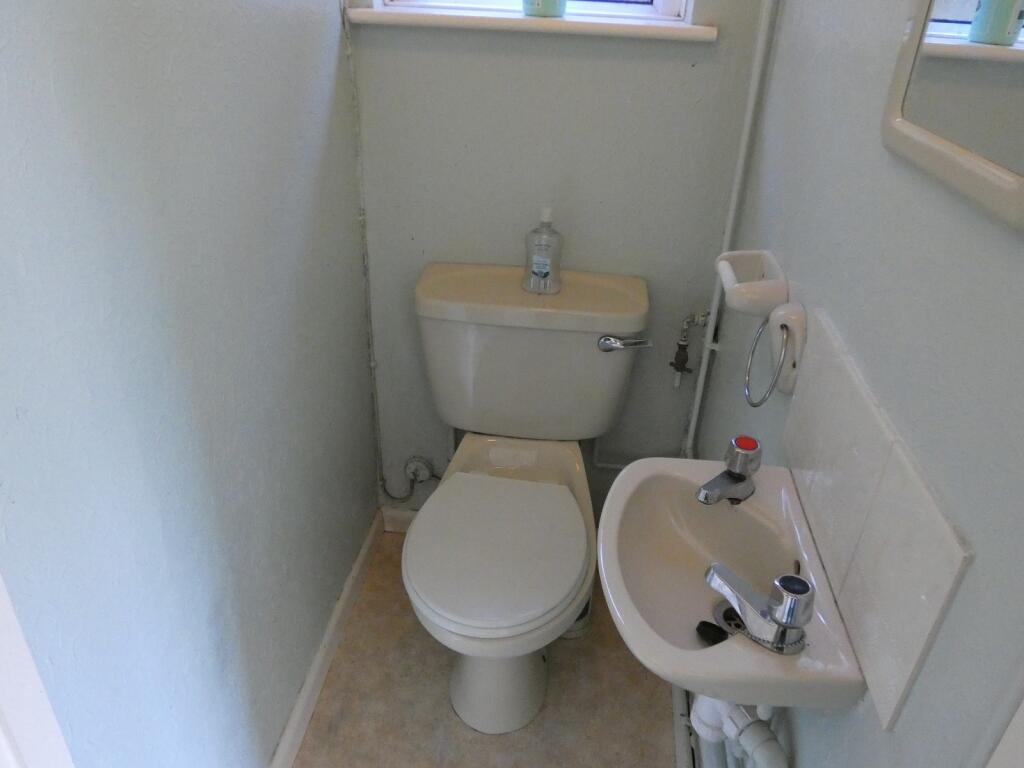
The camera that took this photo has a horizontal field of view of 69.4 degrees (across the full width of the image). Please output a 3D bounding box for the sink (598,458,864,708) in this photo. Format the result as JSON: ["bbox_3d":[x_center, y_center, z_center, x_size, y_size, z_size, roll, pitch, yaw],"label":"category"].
[{"bbox_3d":[0.239,0.260,0.930,0.270,0.148,0.365,5,30,5],"label":"sink"}]

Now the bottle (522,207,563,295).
[{"bbox_3d":[0.064,-0.273,1.496,0.077,0.177,0.050,7,30,8],"label":"bottle"}]

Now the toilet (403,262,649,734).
[{"bbox_3d":[0.005,0.264,1.546,0.475,0.810,0.685,5,30,5],"label":"toilet"}]

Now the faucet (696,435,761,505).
[{"bbox_3d":[0.277,0.115,0.958,0.107,0.087,0.047,-19,36,-32],"label":"faucet"}]

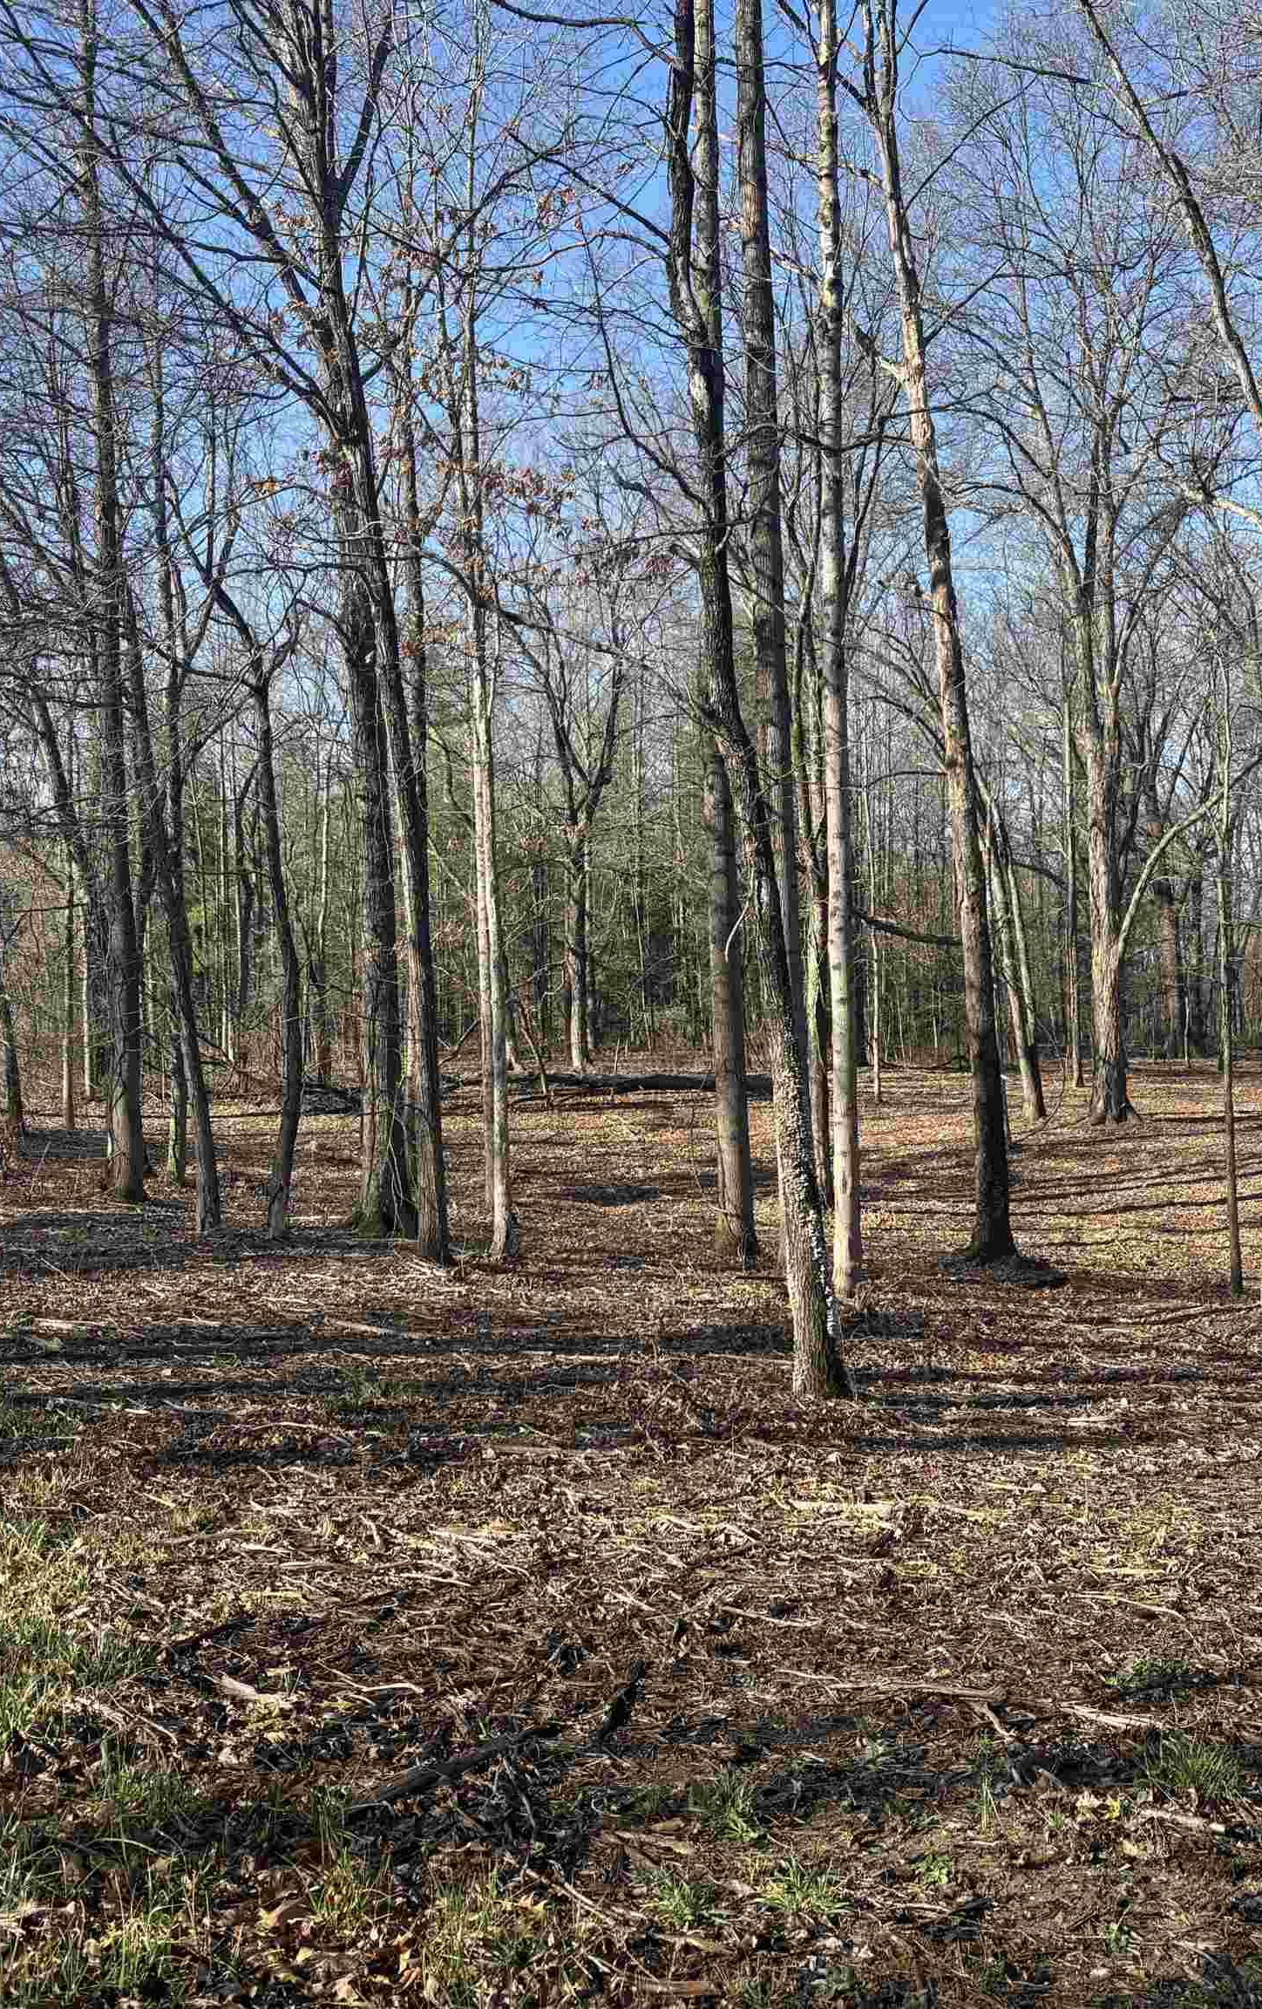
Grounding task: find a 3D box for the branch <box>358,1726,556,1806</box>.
[{"bbox_3d":[-0.356,1.627,4.309,0.065,0.050,0.501,-1,-1,45],"label":"branch"}]

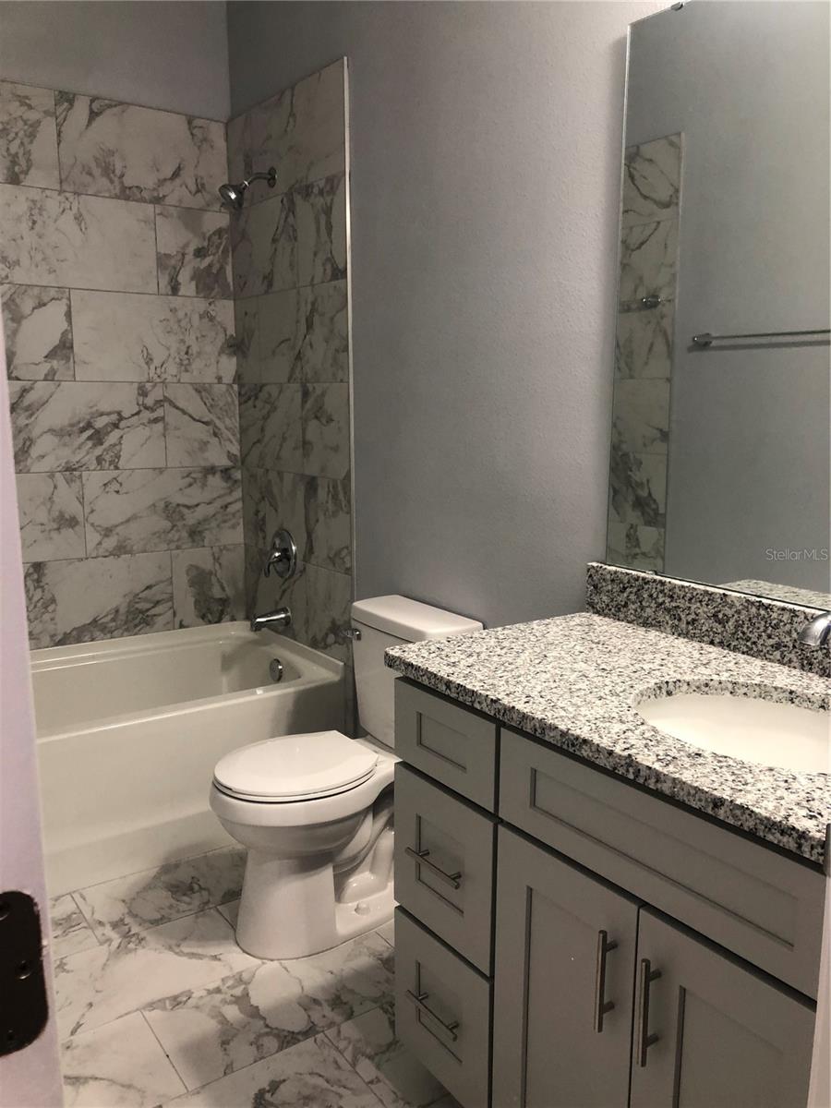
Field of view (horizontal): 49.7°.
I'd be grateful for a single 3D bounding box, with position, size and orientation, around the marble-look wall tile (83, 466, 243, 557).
[{"bbox_3d":[-0.927,-0.166,3.328,0.592,0.304,0.010,-7,12,-35],"label":"marble-look wall tile"}]

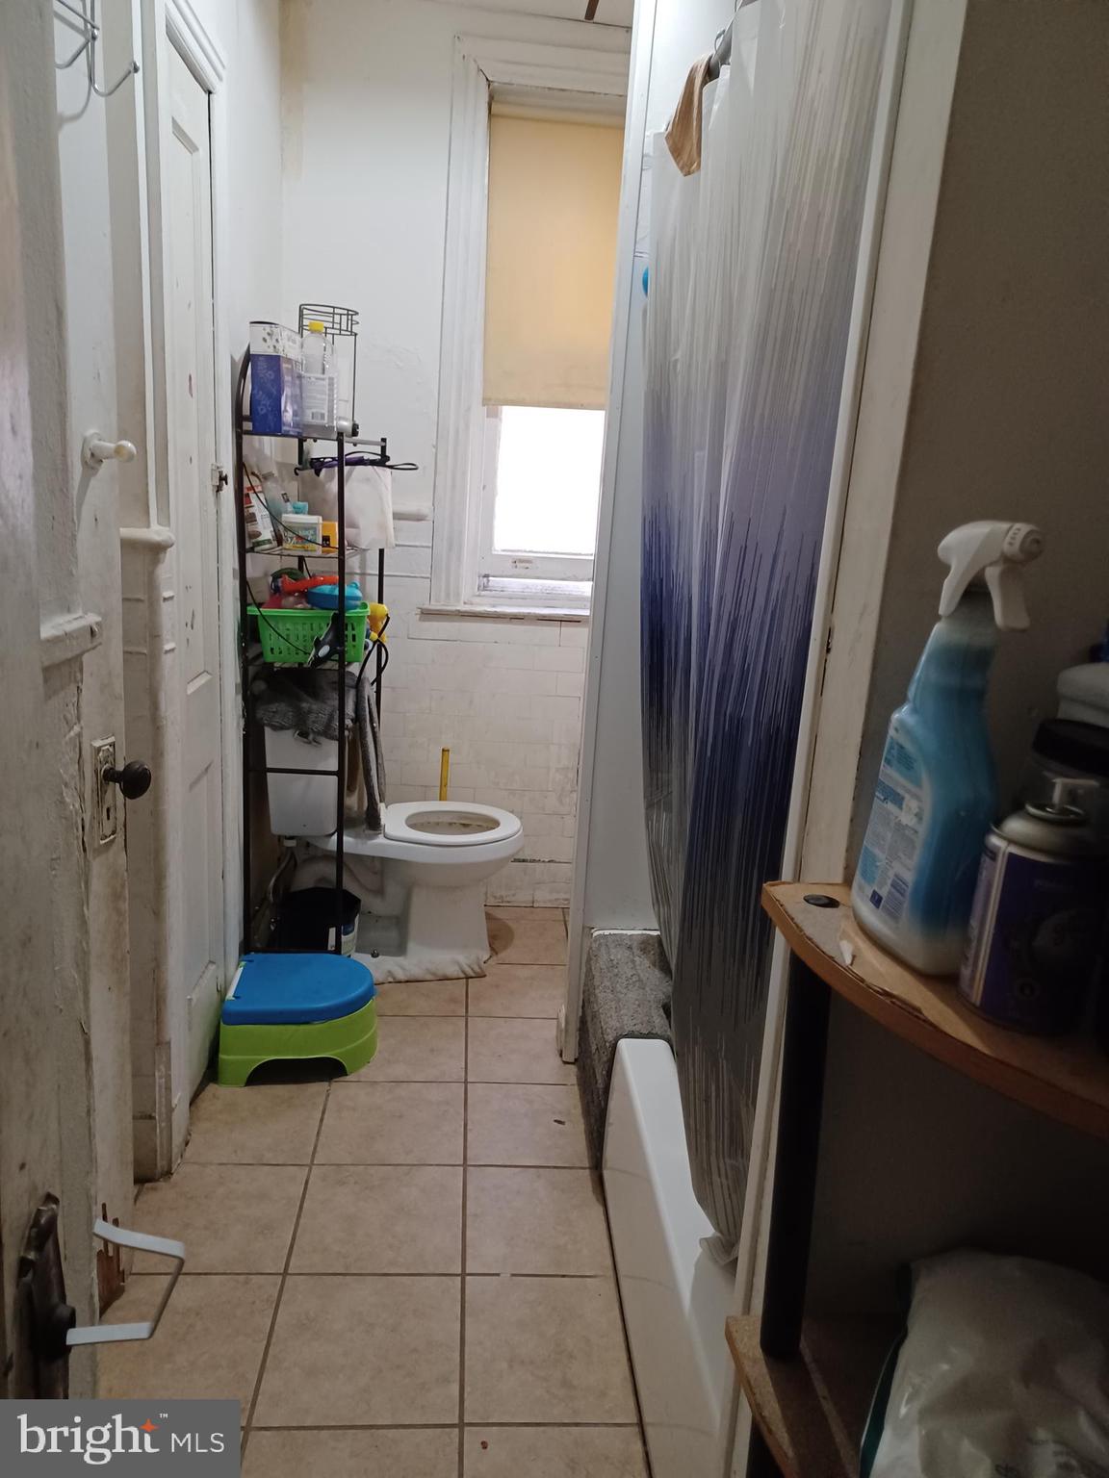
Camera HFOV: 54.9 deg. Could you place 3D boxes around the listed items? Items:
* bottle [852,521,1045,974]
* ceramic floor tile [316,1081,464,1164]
[{"bbox_3d":[0.249,0.000,0.671,0.064,0.274,0.121,0,15,-13],"label":"bottle"},{"bbox_3d":[-0.344,0.825,2.293,0.300,0.010,0.300,3,14,-5],"label":"ceramic floor tile"}]

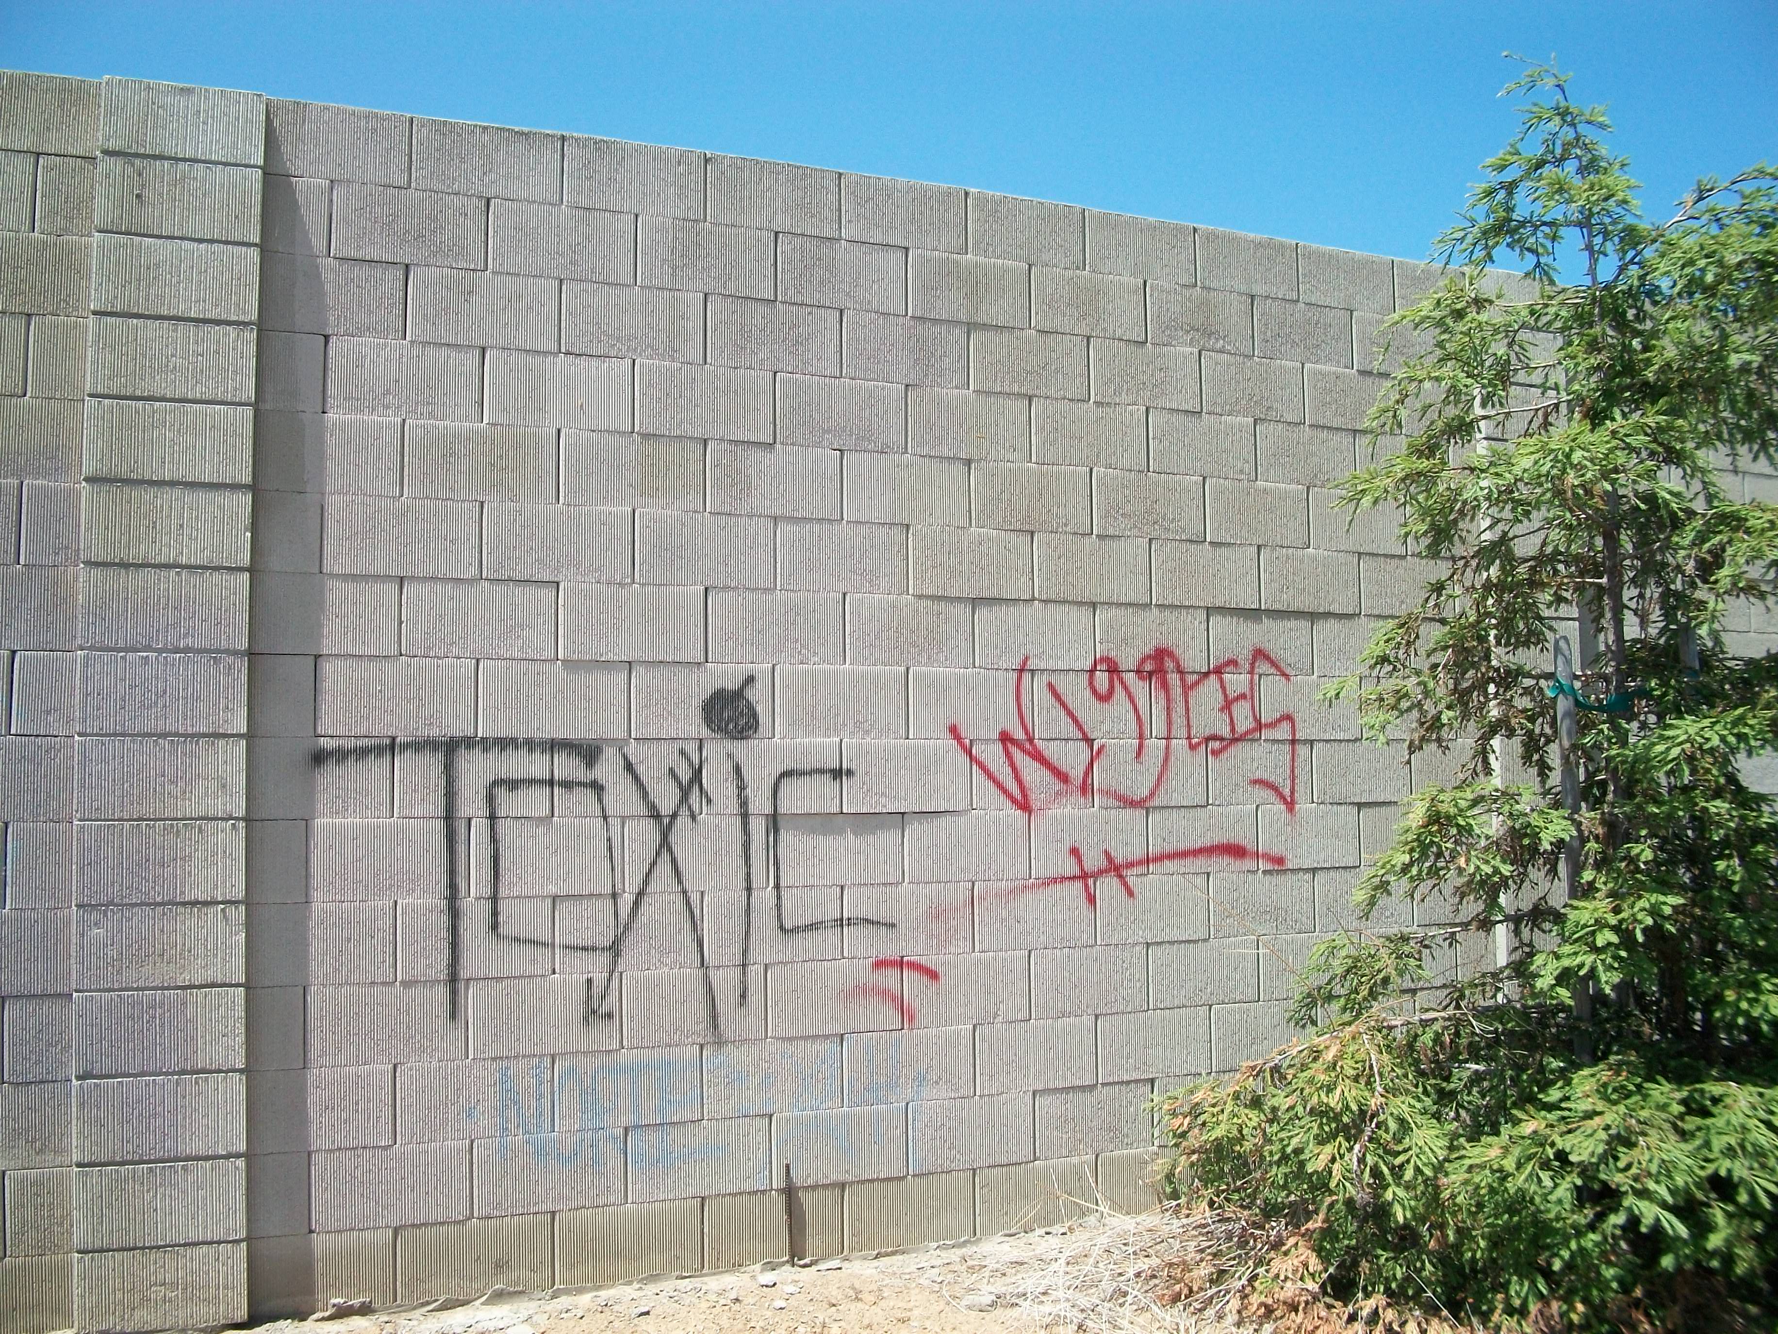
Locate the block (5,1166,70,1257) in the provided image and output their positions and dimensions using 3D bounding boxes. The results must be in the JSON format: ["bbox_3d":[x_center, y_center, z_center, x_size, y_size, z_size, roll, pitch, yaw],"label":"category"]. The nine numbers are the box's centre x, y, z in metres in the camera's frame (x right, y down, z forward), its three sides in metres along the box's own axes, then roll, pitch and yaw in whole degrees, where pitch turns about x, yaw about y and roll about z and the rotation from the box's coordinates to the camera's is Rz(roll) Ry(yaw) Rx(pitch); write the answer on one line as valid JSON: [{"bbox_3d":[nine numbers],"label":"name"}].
[{"bbox_3d":[-1.971,1.247,3.834,0.170,0.195,0.175,1,-3,-24],"label":"block"}]

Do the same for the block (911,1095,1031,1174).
[{"bbox_3d":[0.199,1.344,4.783,0.398,0.200,0.175,1,-4,-22],"label":"block"}]

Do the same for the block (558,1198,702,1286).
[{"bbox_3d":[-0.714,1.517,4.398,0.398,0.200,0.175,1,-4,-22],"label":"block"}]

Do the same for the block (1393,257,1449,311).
[{"bbox_3d":[1.836,-1.248,5.639,0.397,0.197,0.170,1,-4,-23],"label":"block"}]

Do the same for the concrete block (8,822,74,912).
[{"bbox_3d":[-1.977,0.461,3.862,0.170,0.195,0.175,1,-3,-24],"label":"concrete block"}]

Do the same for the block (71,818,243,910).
[{"bbox_3d":[-1.784,0.474,4.024,0.395,0.197,0.190,1,-4,-23],"label":"block"}]

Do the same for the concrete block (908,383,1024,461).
[{"bbox_3d":[0.198,-0.709,4.912,0.398,0.200,0.175,1,-4,-22],"label":"concrete block"}]

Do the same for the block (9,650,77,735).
[{"bbox_3d":[-1.996,0.066,3.965,0.190,0.200,0.175,1,-4,-22],"label":"block"}]

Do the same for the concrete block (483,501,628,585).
[{"bbox_3d":[-0.915,-0.324,4.432,0.398,0.200,0.175,1,-4,-22],"label":"concrete block"}]

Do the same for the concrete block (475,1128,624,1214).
[{"bbox_3d":[-0.902,1.300,4.297,0.395,0.197,0.180,1,-4,-22],"label":"concrete block"}]

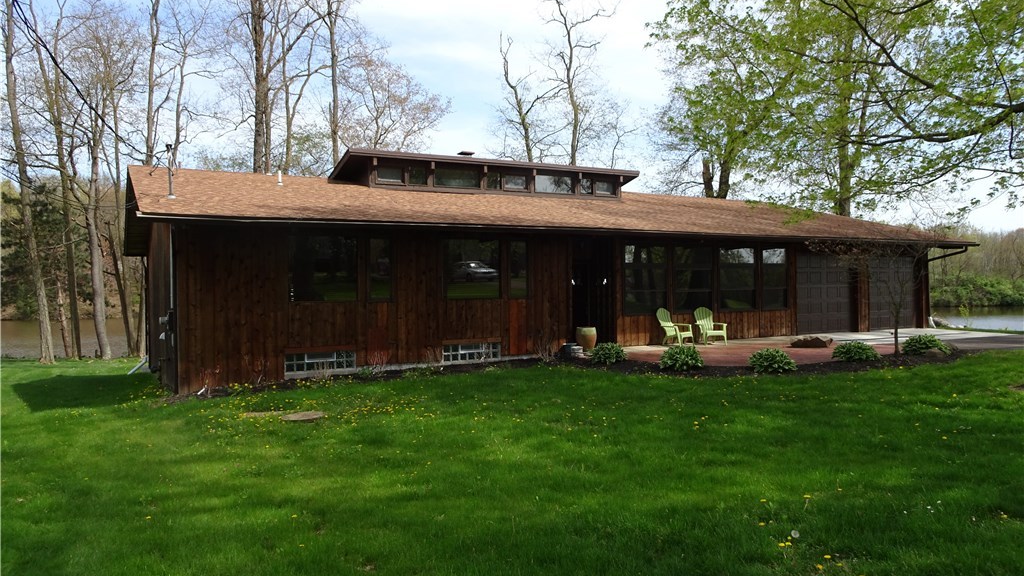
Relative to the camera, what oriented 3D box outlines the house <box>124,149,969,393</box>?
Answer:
[{"bbox_3d":[2.040,-0.840,23.090,25.470,5.270,11.580,-1,0,-30],"label":"house"}]

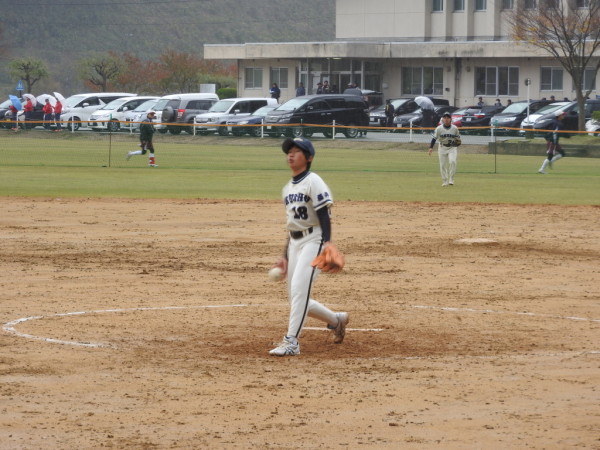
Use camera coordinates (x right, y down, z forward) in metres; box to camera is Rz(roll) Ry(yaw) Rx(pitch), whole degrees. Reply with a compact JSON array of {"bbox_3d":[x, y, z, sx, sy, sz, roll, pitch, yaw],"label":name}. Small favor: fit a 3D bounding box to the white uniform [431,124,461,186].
[{"bbox_3d":[2.938,-1.413,59.500,0.600,1.230,0.360,0,2,3],"label":"white uniform"}]

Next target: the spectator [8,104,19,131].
[{"bbox_3d":[-14.089,-5.438,145.000,0.420,1.600,0.500,-2,3,-37],"label":"spectator"}]

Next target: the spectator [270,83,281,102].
[{"bbox_3d":[-1.386,-7.160,166.000,0.520,1.630,0.400,2,3,37],"label":"spectator"}]

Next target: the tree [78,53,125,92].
[{"bbox_3d":[-12.065,-8.283,180.000,2.950,4.500,2.950,1,2,0],"label":"tree"}]

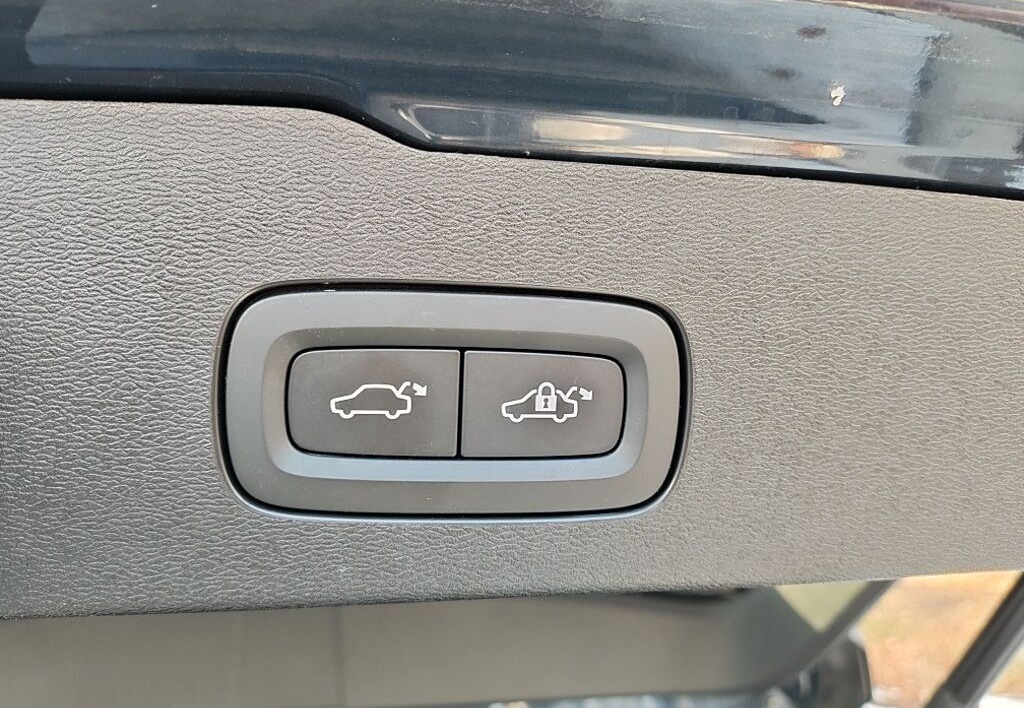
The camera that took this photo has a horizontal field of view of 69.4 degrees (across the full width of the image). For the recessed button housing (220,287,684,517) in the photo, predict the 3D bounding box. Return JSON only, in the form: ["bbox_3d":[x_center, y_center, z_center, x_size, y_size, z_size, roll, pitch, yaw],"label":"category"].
[{"bbox_3d":[-0.011,0.009,0.151,0.090,0.045,0.012,2,6,-7],"label":"recessed button housing"}]

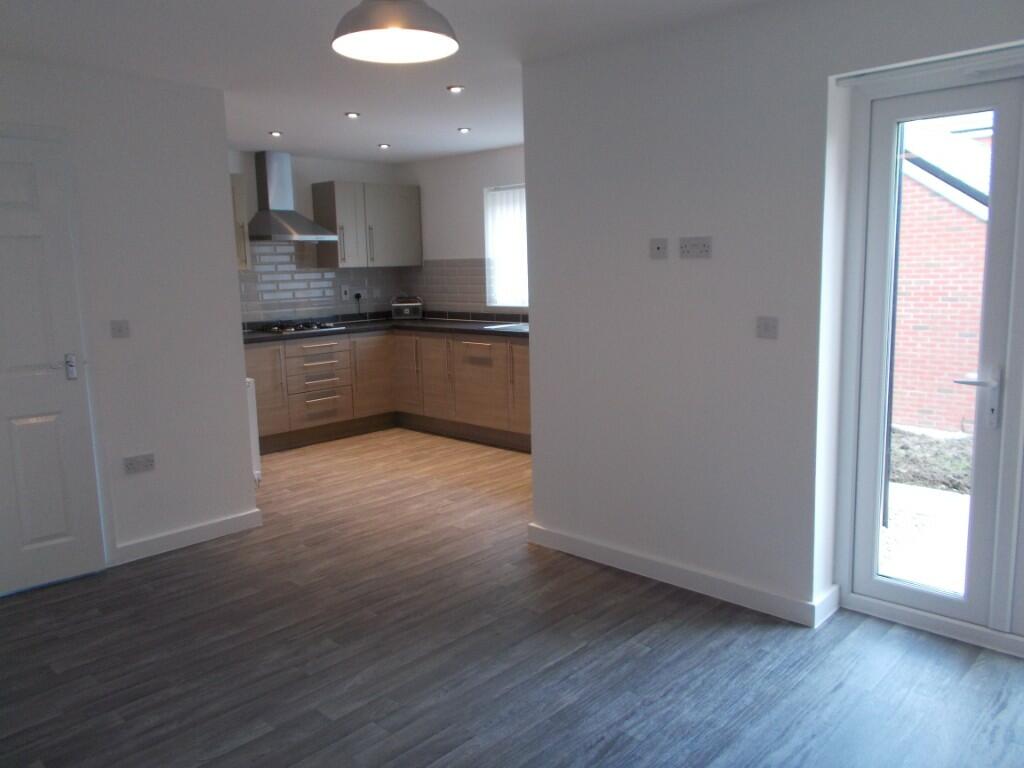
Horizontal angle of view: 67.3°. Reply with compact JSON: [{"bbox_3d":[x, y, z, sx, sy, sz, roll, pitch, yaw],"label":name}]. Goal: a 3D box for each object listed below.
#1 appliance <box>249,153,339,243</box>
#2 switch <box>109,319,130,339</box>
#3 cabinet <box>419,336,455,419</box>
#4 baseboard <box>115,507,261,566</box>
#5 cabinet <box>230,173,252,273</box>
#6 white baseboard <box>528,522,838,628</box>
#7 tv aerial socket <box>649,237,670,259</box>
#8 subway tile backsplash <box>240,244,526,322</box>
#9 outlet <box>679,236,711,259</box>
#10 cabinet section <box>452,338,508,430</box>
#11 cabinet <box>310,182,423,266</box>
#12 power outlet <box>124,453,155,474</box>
[{"bbox_3d":[-1.809,-1.497,6.148,0.500,0.712,0.600,7,12,42],"label":"appliance"},{"bbox_3d":[-1.887,-0.264,3.712,0.010,0.087,0.087,7,12,42],"label":"switch"},{"bbox_3d":[-0.400,-0.084,6.480,0.395,0.720,0.575,7,12,42],"label":"cabinet"},{"bbox_3d":[-1.692,0.799,4.066,0.018,0.089,0.780,7,12,42],"label":"baseboard"},{"bbox_3d":[-2.249,-1.216,5.826,0.333,0.716,0.345,7,12,42],"label":"cabinet"},{"bbox_3d":[0.718,0.822,3.567,1.480,0.092,0.240,7,12,42],"label":"white baseboard"},{"bbox_3d":[0.617,-0.566,3.231,0.086,0.086,0.012,7,13,42],"label":"tv aerial socket"},{"bbox_3d":[-1.040,-0.836,6.157,1.738,0.665,1.740,7,12,42],"label":"subway tile backsplash"},{"bbox_3d":[0.750,-0.556,3.138,0.147,0.087,0.010,7,12,42],"label":"outlet"},{"bbox_3d":[-0.052,-0.057,6.287,0.605,0.728,0.570,6,12,43],"label":"cabinet section"},{"bbox_3d":[-1.278,-1.403,6.867,0.333,0.716,0.904,7,12,42],"label":"cabinet"},{"bbox_3d":[-1.854,0.402,3.837,0.010,0.087,0.147,7,12,42],"label":"power outlet"}]

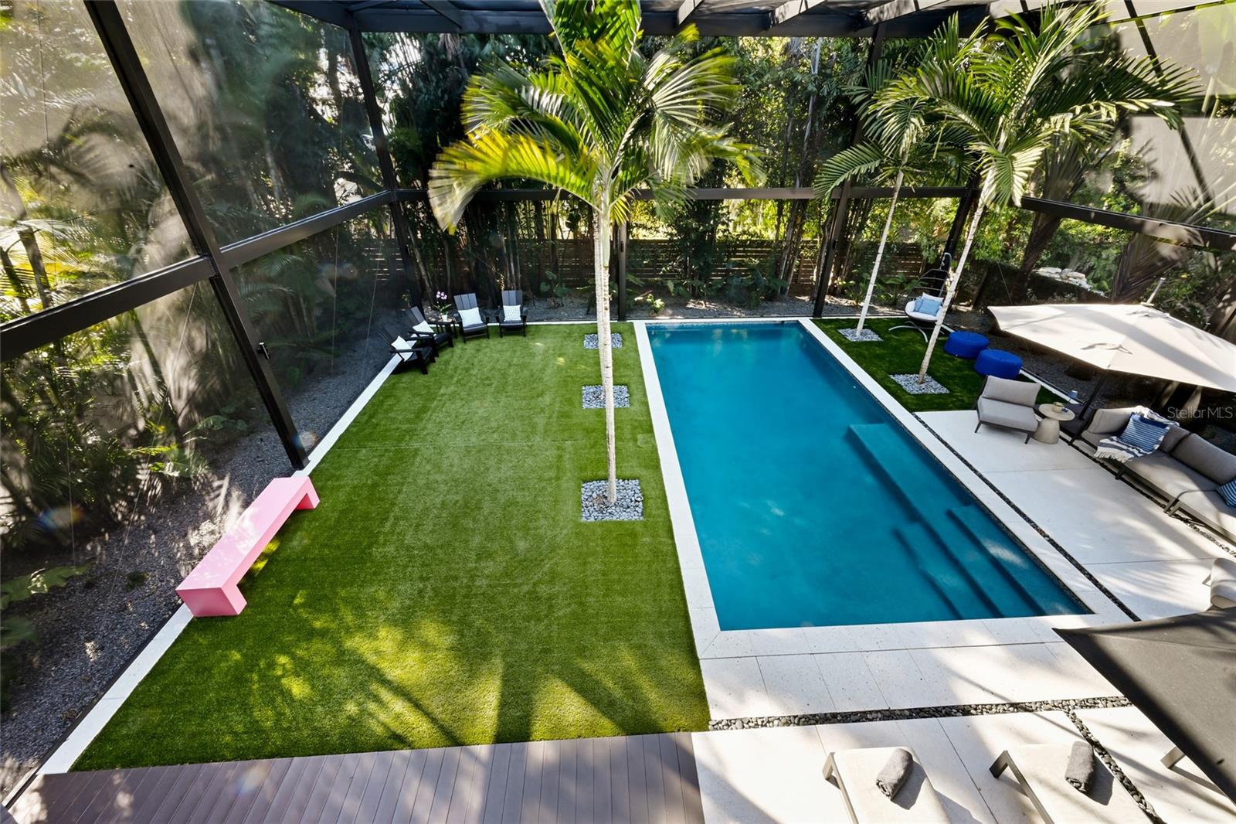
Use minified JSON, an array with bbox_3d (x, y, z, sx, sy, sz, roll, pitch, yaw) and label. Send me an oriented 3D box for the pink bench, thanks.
[{"bbox_3d":[-4.592,1.623,6.146,0.472,0.454,1.902,-2,31,-2],"label":"pink bench"}]

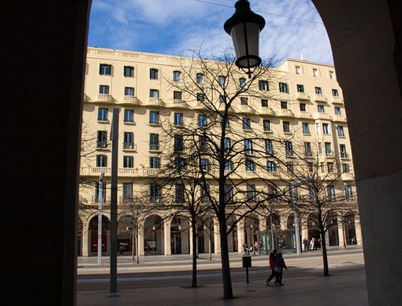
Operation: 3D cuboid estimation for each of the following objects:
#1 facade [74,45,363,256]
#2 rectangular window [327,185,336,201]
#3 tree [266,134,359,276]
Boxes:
[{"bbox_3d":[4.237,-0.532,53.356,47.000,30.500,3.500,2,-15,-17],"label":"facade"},{"bbox_3d":[21.070,6.411,55.822,1.250,2.600,0.250,2,-15,-17],"label":"rectangular window"},{"bbox_3d":[6.602,2.832,20.136,5.300,8.220,5.000,2,-15,-17],"label":"tree"}]

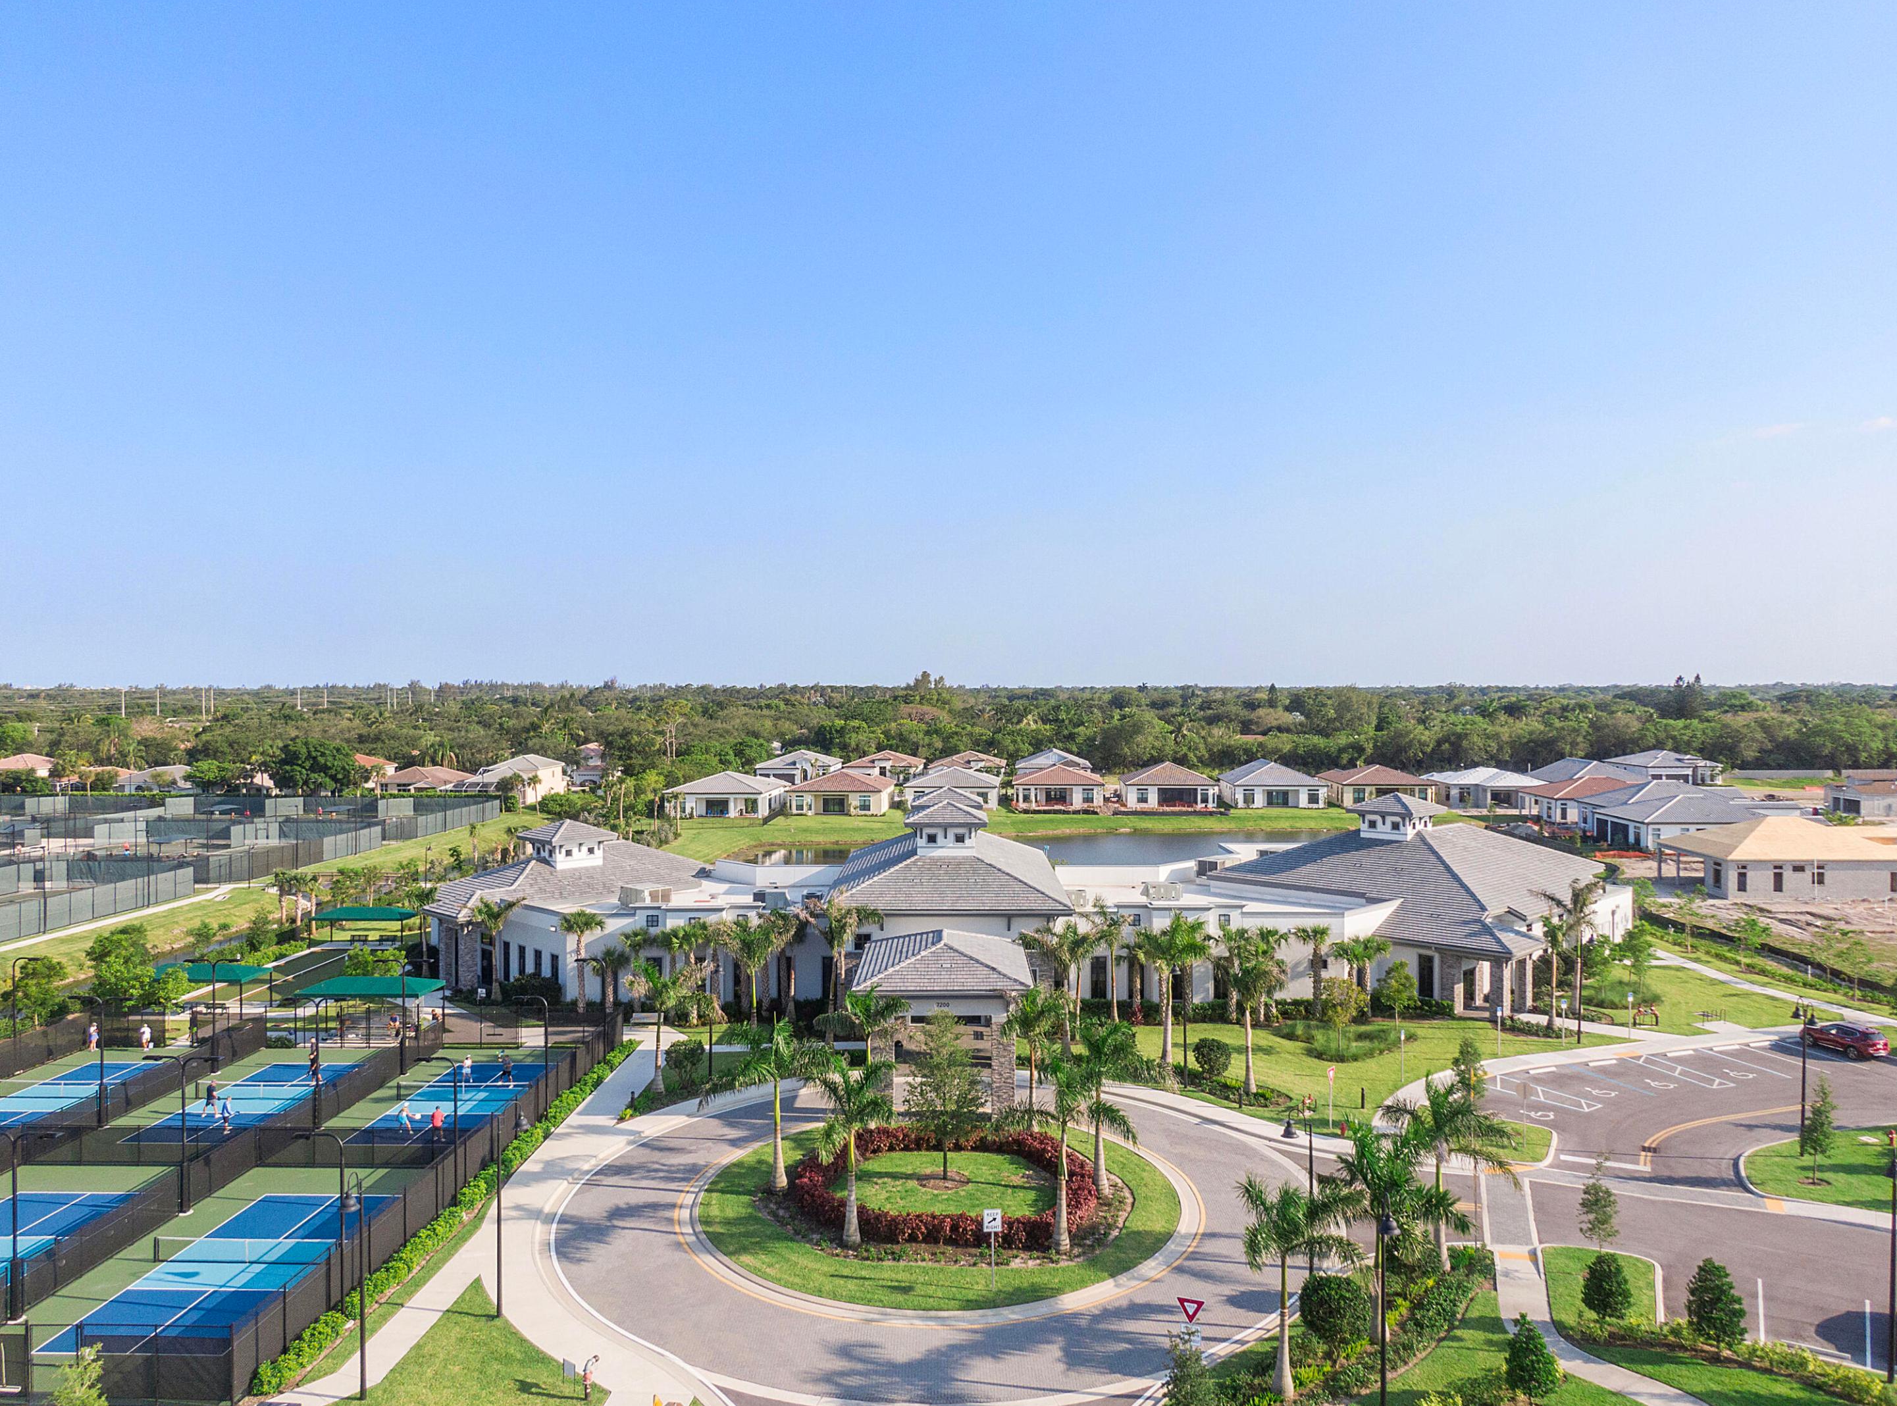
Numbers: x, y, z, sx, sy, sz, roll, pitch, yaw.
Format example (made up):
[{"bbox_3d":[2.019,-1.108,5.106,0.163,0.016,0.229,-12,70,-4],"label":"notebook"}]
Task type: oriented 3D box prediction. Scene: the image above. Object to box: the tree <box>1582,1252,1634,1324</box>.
[{"bbox_3d":[22.084,19.507,44.012,1.552,2.283,1.552,0,1,0],"label":"tree"}]

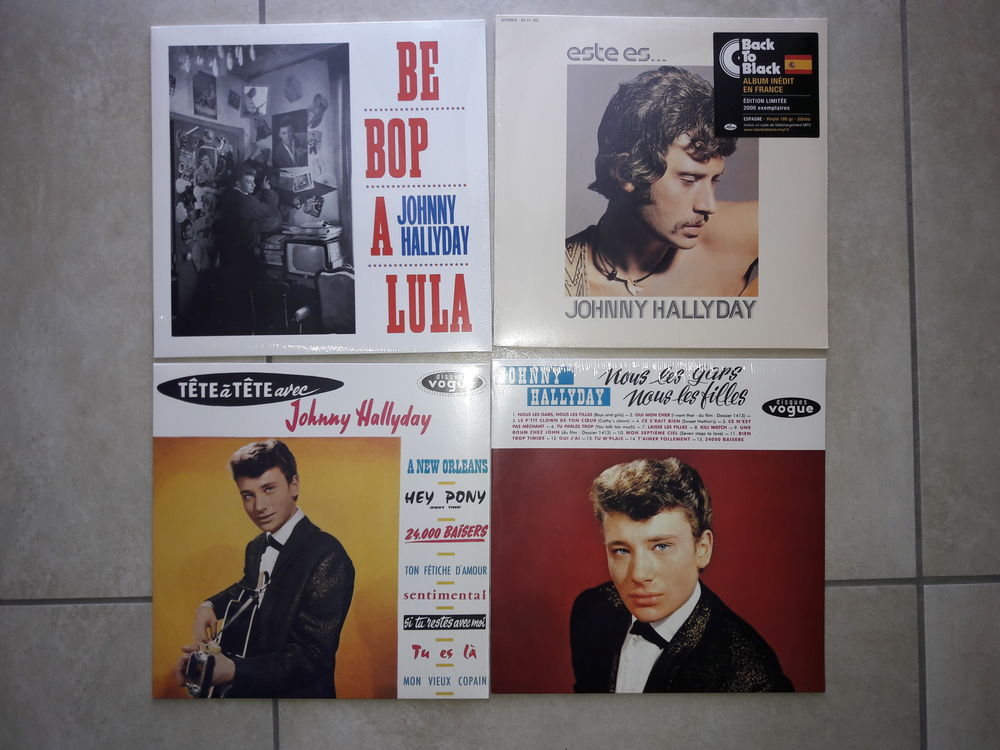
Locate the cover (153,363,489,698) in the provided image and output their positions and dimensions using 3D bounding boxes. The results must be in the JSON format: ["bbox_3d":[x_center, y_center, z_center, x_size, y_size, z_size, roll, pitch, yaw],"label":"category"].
[{"bbox_3d":[-0.167,0.146,0.762,0.315,0.005,0.315,0,89,0],"label":"cover"}]

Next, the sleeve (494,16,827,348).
[{"bbox_3d":[0.153,-0.184,0.769,0.315,0.005,0.315,0,89,0],"label":"sleeve"}]

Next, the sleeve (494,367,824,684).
[{"bbox_3d":[0.149,0.142,0.764,0.315,0.005,0.315,0,89,0],"label":"sleeve"}]

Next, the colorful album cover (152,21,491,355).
[{"bbox_3d":[-0.169,-0.177,0.766,0.315,0.005,0.315,-1,89,-1],"label":"colorful album cover"}]

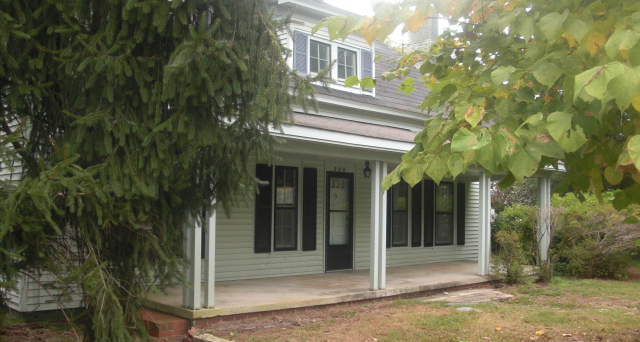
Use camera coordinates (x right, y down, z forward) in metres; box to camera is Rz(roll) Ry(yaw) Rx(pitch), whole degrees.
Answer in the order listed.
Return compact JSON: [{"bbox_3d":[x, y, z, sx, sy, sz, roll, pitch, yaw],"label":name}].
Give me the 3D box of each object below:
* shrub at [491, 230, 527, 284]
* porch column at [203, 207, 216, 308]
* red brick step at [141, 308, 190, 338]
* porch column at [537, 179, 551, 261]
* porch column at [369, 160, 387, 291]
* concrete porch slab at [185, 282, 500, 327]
[{"bbox_3d":[3.795,1.670,13.231,0.720,1.080,0.700,4,-4,-44],"label":"shrub"},{"bbox_3d":[-1.395,0.716,8.598,0.100,2.060,0.100,4,-4,-44],"label":"porch column"},{"bbox_3d":[-2.010,1.930,8.323,0.440,0.190,0.720,4,-4,-44],"label":"red brick step"},{"bbox_3d":[4.967,1.182,14.899,0.270,2.060,0.270,4,-4,-44],"label":"porch column"},{"bbox_3d":[0.952,0.878,10.753,0.280,2.060,0.110,4,-4,-44],"label":"porch column"},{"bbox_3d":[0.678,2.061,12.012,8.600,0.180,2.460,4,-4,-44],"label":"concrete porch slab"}]

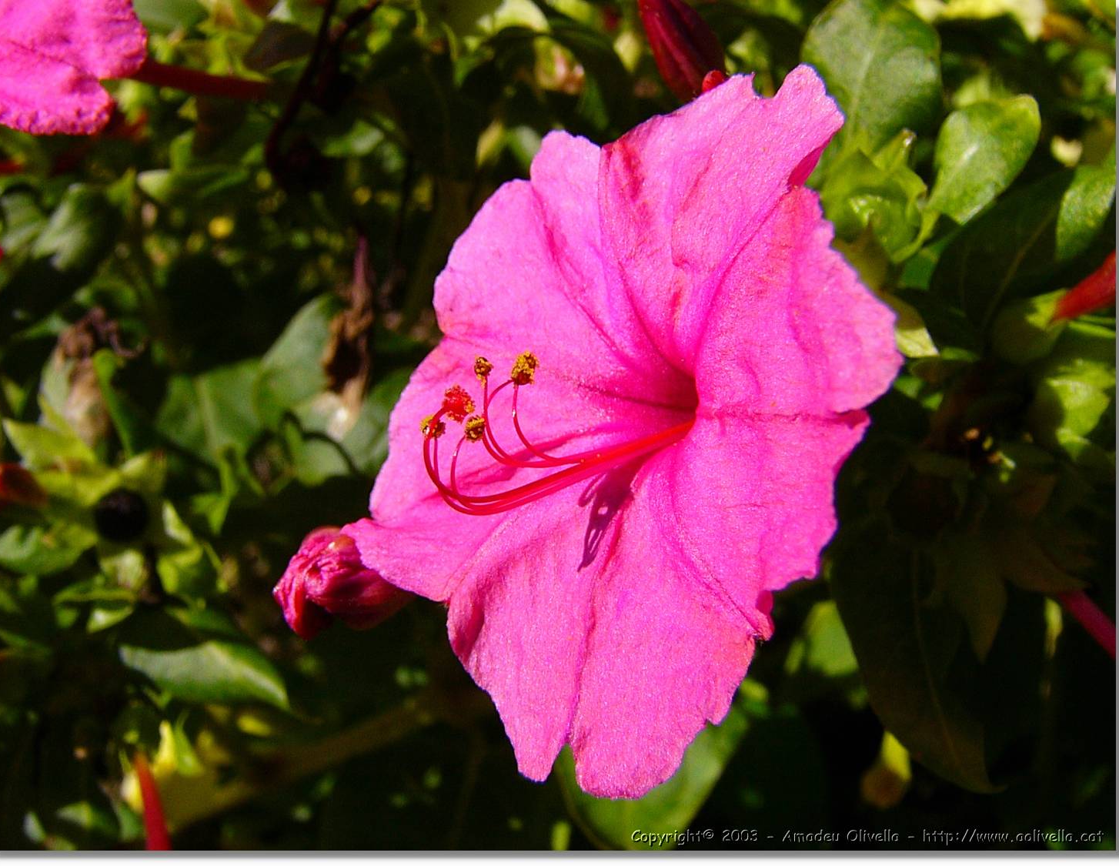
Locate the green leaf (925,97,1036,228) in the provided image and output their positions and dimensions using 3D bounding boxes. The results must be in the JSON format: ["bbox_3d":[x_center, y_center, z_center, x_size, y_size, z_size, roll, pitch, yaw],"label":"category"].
[{"bbox_3d":[0.087,-0.056,0.240,0.018,0.032,0.006,37,-6,10],"label":"green leaf"}]

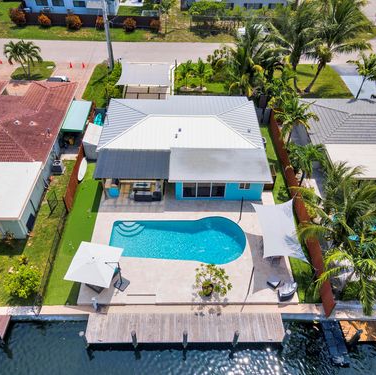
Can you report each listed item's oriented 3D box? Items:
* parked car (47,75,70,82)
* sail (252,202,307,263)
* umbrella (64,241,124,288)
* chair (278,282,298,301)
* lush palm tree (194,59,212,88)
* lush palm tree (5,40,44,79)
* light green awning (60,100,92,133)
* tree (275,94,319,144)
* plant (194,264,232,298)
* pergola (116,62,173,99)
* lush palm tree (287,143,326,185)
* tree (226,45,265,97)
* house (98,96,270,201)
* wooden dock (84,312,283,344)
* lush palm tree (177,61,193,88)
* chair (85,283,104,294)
[{"bbox_3d":[-16.800,-12.831,43.332,4.500,1.550,1.850,0,44,0],"label":"parked car"},{"bbox_3d":[6.550,2.791,24.597,3.500,1.150,6.100,0,46,0],"label":"sail"},{"bbox_3d":[-6.080,5.722,23.597,3.100,2.750,3.000,9,45,9],"label":"umbrella"},{"bbox_3d":[6.740,6.994,23.467,1.500,0.720,1.000,-30,52,-26],"label":"chair"},{"bbox_3d":[1.850,-13.409,41.569,2.000,3.500,2.000,0,46,0],"label":"lush palm tree"},{"bbox_3d":[-20.200,-15.435,42.788,4.300,4.600,3.600,0,46,0],"label":"lush palm tree"},{"bbox_3d":[-10.830,-7.040,34.190,2.100,0.400,5.000,0,46,0],"label":"light green awning"},{"bbox_3d":[10.326,-6.191,33.979,4.000,5.200,4.000,0,44,0],"label":"tree"},{"bbox_3d":[1.650,6.199,22.930,2.350,2.600,2.250,0,46,0],"label":"plant"},{"bbox_3d":[-4.900,-12.223,40.921,6.000,2.750,5.400,0,46,0],"label":"pergola"},{"bbox_3d":[10.094,-1.533,29.881,3.300,4.300,3.300,0,44,0],"label":"lush palm tree"},{"bbox_3d":[7.064,-13.821,41.315,4.400,5.800,4.400,0,44,0],"label":"tree"},{"bbox_3d":[-0.500,-4.279,32.455,14.400,3.700,12.400,0,46,0],"label":"house"},{"bbox_3d":[-0.150,9.307,22.773,12.500,0.500,1.950,0,44,0],"label":"wooden dock"},{"bbox_3d":[-0.281,-13.900,43.000,1.900,3.500,1.900,0,44,0],"label":"lush palm tree"},{"bbox_3d":[-5.980,6.273,24.218,1.250,0.650,2.000,25,51,23],"label":"chair"}]

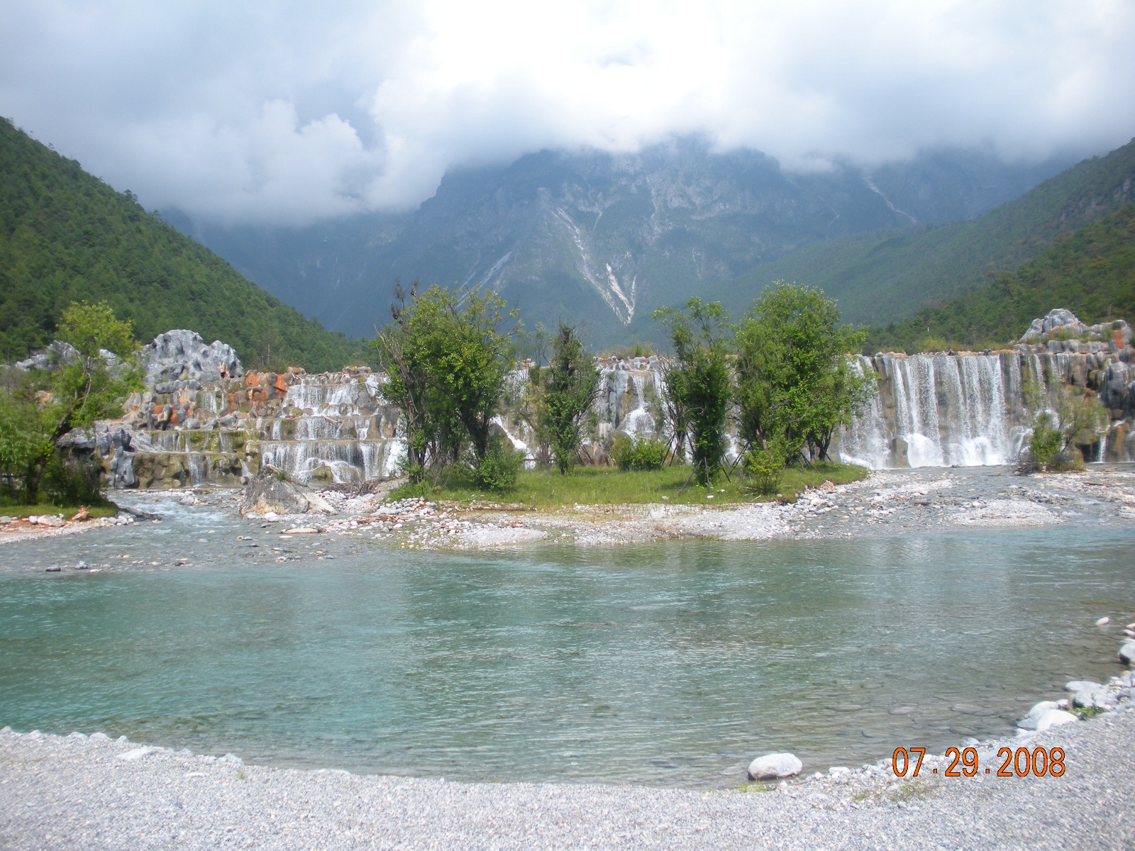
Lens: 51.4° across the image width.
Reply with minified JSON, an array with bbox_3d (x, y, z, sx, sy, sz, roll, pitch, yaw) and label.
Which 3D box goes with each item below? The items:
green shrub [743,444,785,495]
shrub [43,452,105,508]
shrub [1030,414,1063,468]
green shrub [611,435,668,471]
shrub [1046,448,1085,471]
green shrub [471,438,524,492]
[{"bbox_3d":[5.445,1.232,32.800,1.160,1.450,1.100,0,1,0],"label":"green shrub"},{"bbox_3d":[-12.739,1.375,30.500,1.630,1.400,1.550,0,1,0],"label":"shrub"},{"bbox_3d":[18.782,0.609,46.300,1.360,2.230,1.290,0,1,0],"label":"shrub"},{"bbox_3d":[2.769,1.094,45.500,2.150,1.400,2.050,0,1,0],"label":"green shrub"},{"bbox_3d":[19.437,1.330,46.000,1.520,0.970,1.440,0,1,0],"label":"shrub"},{"bbox_3d":[-2.018,1.137,34.000,1.510,1.580,1.430,0,1,0],"label":"green shrub"}]

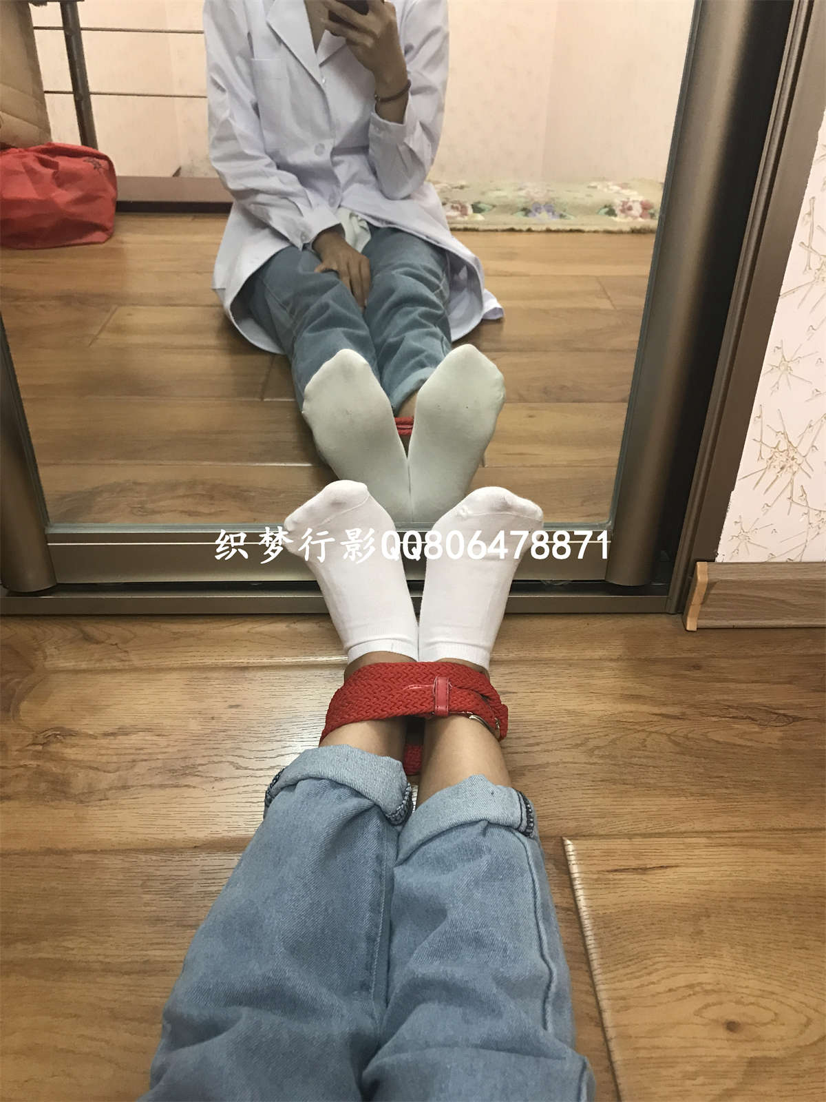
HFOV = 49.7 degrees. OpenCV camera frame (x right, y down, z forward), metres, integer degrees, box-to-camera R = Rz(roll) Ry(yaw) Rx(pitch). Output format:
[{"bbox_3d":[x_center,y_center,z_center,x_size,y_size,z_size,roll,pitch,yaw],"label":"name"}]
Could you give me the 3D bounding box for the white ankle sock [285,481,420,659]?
[{"bbox_3d":[-0.044,0.044,0.748,0.094,0.225,0.112,-9,40,5],"label":"white ankle sock"}]

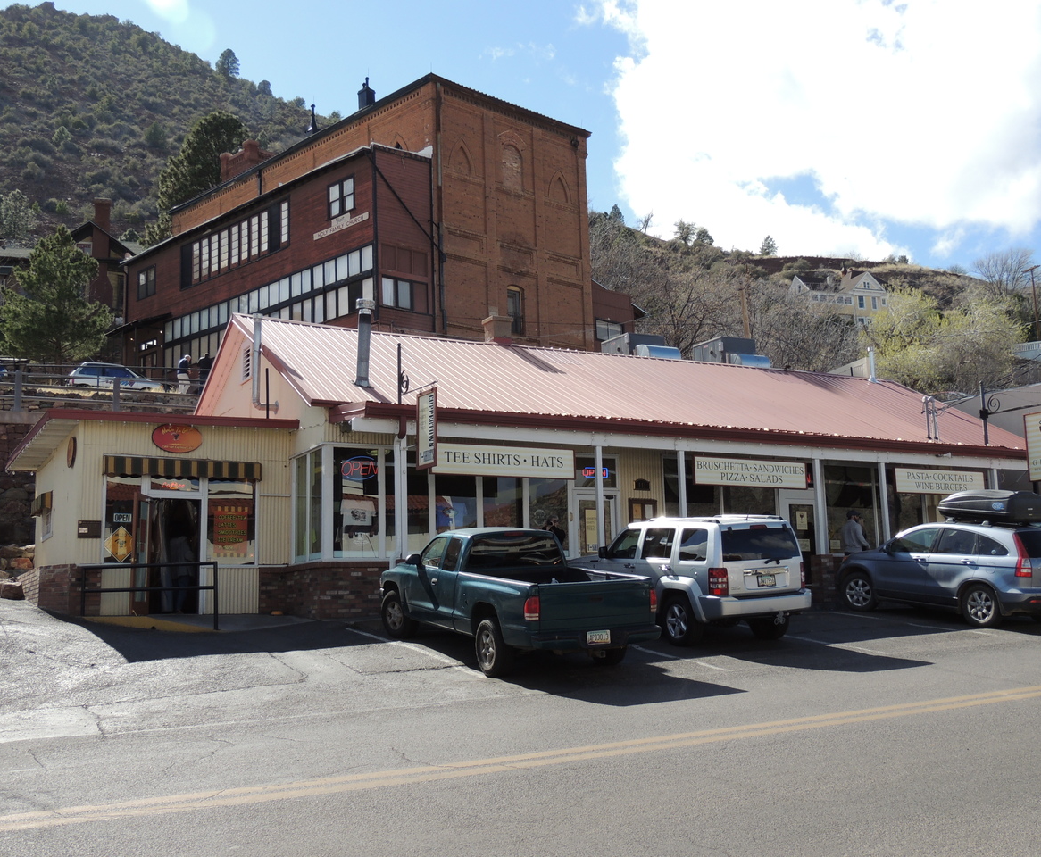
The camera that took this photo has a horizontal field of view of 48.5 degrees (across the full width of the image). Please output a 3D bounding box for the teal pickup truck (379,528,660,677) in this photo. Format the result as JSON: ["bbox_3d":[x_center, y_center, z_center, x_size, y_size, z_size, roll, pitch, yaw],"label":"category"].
[{"bbox_3d":[-0.249,2.262,15.836,1.830,1.660,5.450,1,-2,-26],"label":"teal pickup truck"}]

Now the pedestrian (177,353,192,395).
[{"bbox_3d":[-12.745,-1.973,43.770,0.500,1.680,0.550,1,-8,-15],"label":"pedestrian"}]

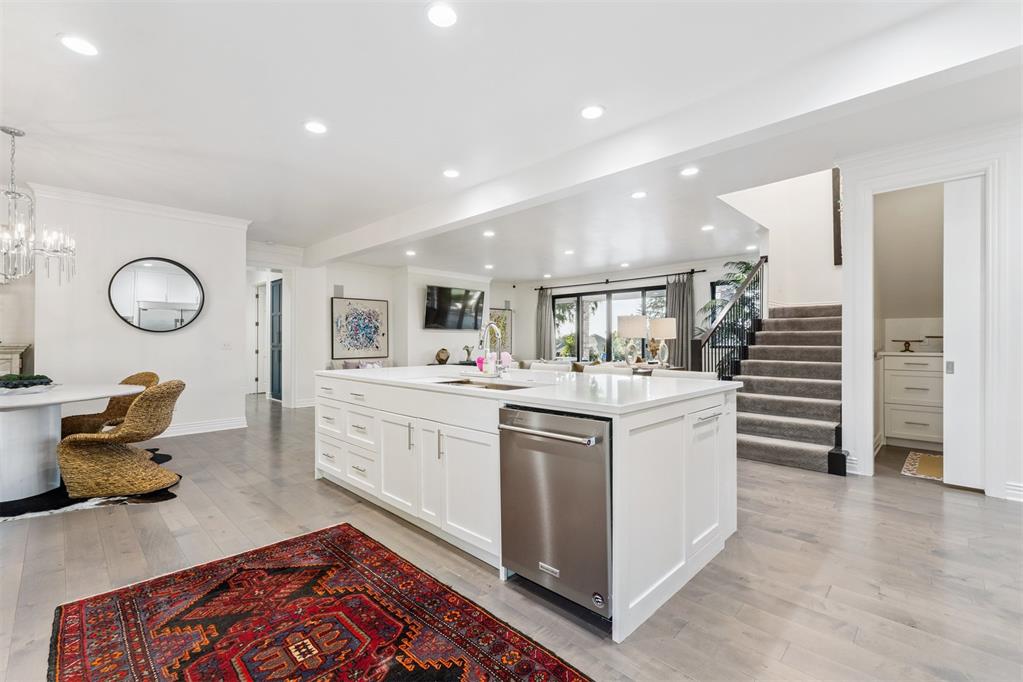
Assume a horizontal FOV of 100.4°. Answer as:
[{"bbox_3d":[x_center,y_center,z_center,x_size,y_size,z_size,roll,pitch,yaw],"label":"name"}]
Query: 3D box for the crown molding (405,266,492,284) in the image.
[{"bbox_3d":[-1.420,-1.575,10.330,2.550,0.130,0.100,0,0,-45],"label":"crown molding"}]

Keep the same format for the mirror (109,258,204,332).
[{"bbox_3d":[-4.315,-0.564,5.235,0.915,0.915,0.050,0,0,-45],"label":"mirror"}]

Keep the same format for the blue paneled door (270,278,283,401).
[{"bbox_3d":[-4.800,-0.030,8.700,0.860,2.460,0.120,0,0,45],"label":"blue paneled door"}]

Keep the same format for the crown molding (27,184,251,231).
[{"bbox_3d":[-4.380,-1.578,5.220,2.050,0.130,0.100,0,0,-45],"label":"crown molding"}]

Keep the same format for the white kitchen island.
[{"bbox_3d":[-0.121,0.729,3.180,2.900,0.930,1.400,0,0,45],"label":"white kitchen island"}]

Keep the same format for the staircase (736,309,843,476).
[{"bbox_3d":[3.415,0.350,5.112,1.280,1.690,2.650,0,0,45],"label":"staircase"}]

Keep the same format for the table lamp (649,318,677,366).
[{"bbox_3d":[2.425,0.016,6.800,0.430,0.775,0.430,0,0,-45],"label":"table lamp"}]

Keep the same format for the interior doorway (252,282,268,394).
[{"bbox_3d":[-5.560,-0.030,9.840,0.850,2.460,0.120,0,0,-45],"label":"interior doorway"}]

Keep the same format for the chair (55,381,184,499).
[{"bbox_3d":[-3.120,0.760,3.480,0.640,0.870,0.530,0,0,-10],"label":"chair"}]

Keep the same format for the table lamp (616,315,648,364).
[{"bbox_3d":[1.817,0.000,6.400,0.435,0.775,0.435,0,0,-45],"label":"table lamp"}]

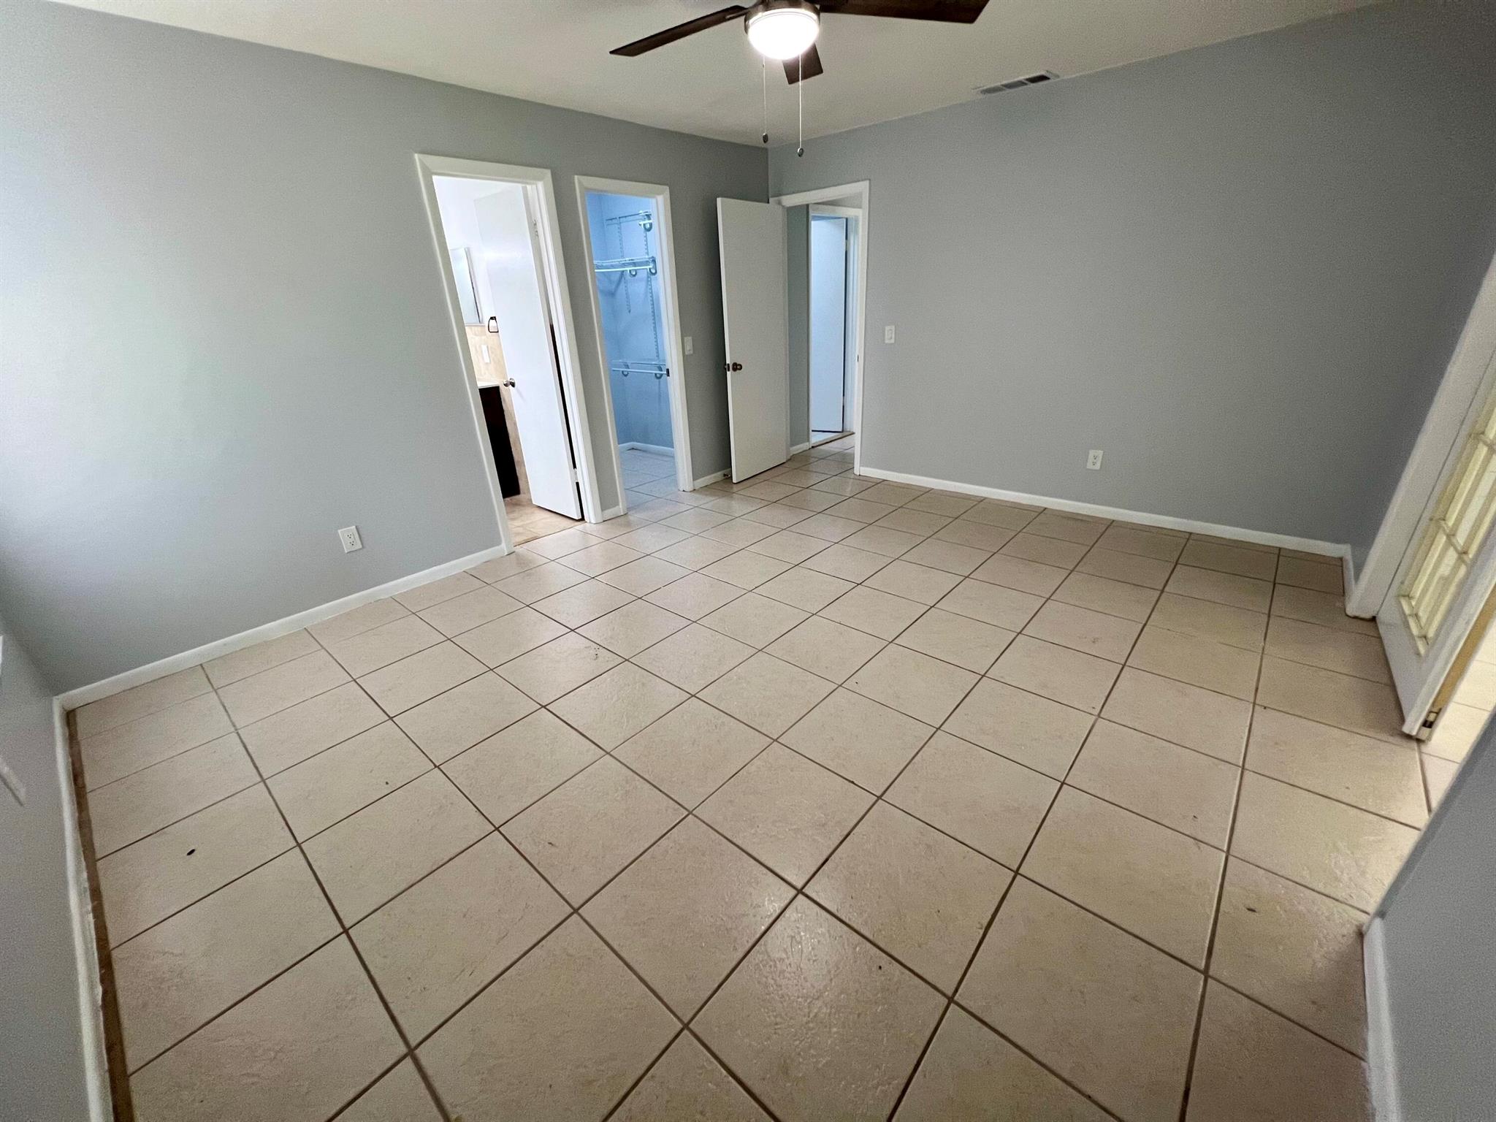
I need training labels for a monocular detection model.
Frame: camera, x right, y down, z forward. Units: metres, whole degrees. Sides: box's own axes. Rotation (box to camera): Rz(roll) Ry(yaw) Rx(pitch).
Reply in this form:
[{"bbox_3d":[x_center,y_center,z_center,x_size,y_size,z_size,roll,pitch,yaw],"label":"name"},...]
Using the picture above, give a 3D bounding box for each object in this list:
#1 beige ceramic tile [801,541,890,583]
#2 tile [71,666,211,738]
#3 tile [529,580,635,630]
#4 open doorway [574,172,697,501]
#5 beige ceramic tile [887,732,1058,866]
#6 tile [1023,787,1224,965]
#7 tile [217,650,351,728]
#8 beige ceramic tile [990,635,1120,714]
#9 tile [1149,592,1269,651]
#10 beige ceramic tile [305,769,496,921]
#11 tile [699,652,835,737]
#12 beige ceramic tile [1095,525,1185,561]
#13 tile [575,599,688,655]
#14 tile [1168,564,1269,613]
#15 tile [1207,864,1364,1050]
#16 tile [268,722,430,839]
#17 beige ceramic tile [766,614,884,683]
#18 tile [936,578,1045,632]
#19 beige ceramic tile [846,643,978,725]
[{"bbox_3d":[0.591,0.013,3.328,0.406,0.010,0.406,18,31,38],"label":"beige ceramic tile"},{"bbox_3d":[-2.516,0.585,2.356,0.291,0.010,0.394,18,31,38],"label":"tile"},{"bbox_3d":[-0.861,0.221,2.950,0.393,0.010,0.393,17,31,38],"label":"tile"},{"bbox_3d":[-0.755,-1.418,3.960,0.120,2.090,0.662,20,33,39],"label":"open doorway"},{"bbox_3d":[0.704,0.725,1.765,0.395,0.012,0.395,19,33,37],"label":"beige ceramic tile"},{"bbox_3d":[0.991,0.802,1.486,0.406,0.010,0.406,18,31,38],"label":"tile"},{"bbox_3d":[-1.988,0.538,2.415,0.398,0.010,0.398,17,31,38],"label":"tile"},{"bbox_3d":[1.247,0.448,2.284,0.400,0.010,0.400,17,31,38],"label":"beige ceramic tile"},{"bbox_3d":[2.112,0.274,2.579,0.398,0.010,0.398,17,31,38],"label":"tile"},{"bbox_3d":[-1.011,0.804,1.630,0.393,0.010,0.393,17,31,38],"label":"beige ceramic tile"},{"bbox_3d":[0.078,0.529,2.263,0.398,0.010,0.398,17,31,38],"label":"tile"},{"bbox_3d":[2.398,-0.102,3.422,0.400,0.010,0.400,17,31,38],"label":"beige ceramic tile"},{"bbox_3d":[-0.554,0.329,2.755,0.398,0.010,0.398,17,31,38],"label":"tile"},{"bbox_3d":[2.405,0.138,2.869,0.400,0.010,0.400,17,31,38],"label":"tile"},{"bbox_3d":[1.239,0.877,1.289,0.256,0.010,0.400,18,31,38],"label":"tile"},{"bbox_3d":[-1.381,0.747,1.963,0.412,0.012,0.402,18,31,37],"label":"tile"},{"bbox_3d":[0.340,0.378,2.446,0.393,0.010,0.393,17,31,38],"label":"beige ceramic tile"},{"bbox_3d":[1.225,0.214,2.823,0.400,0.010,0.400,17,31,38],"label":"tile"},{"bbox_3d":[0.668,0.491,2.284,0.398,0.010,0.398,17,31,38],"label":"beige ceramic tile"}]

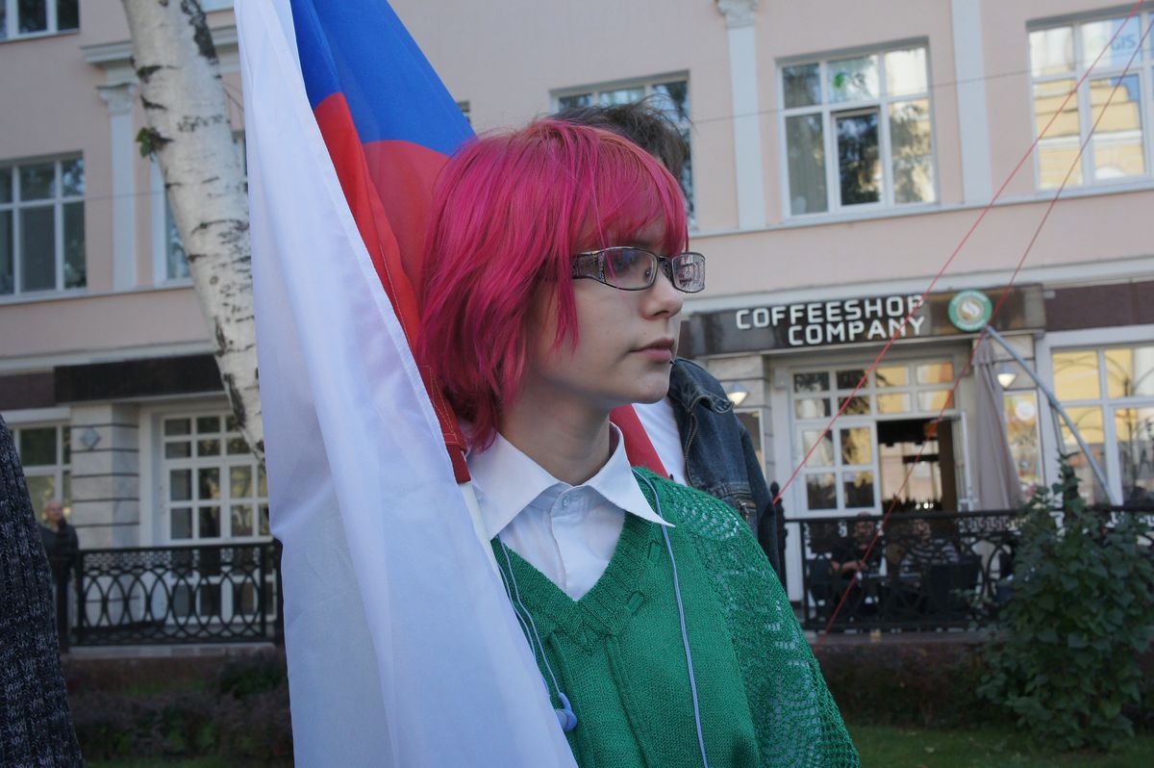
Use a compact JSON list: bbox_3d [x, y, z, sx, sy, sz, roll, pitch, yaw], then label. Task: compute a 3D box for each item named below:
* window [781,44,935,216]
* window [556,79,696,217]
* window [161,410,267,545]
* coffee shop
[{"bbox_3d":[3.403,-3.052,15.570,1.788,1.937,0.200,-4,-6,15],"label":"window"},{"bbox_3d":[0.583,-2.850,16.347,1.796,1.937,0.200,-4,-6,15],"label":"window"},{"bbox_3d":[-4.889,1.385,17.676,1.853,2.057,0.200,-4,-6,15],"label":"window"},{"bbox_3d":[3.553,0.809,15.347,4.013,3.488,1.100,-4,-6,15],"label":"coffee shop"}]

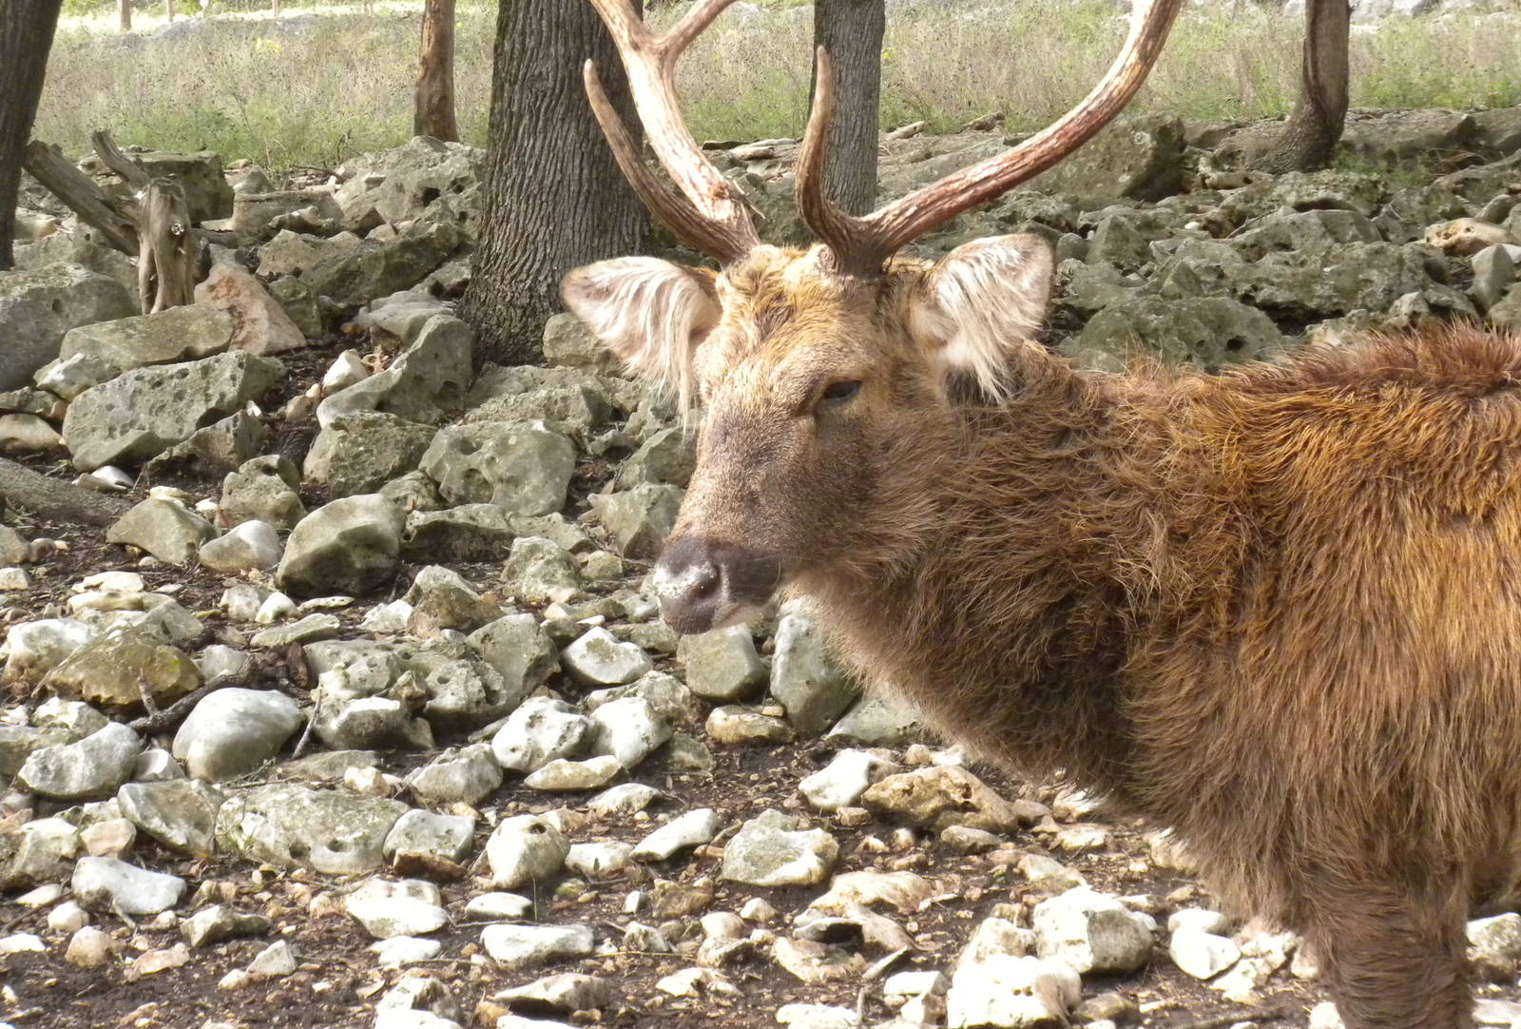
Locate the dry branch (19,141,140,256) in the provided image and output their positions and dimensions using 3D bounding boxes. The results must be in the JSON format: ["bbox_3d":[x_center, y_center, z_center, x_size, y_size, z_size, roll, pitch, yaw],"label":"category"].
[{"bbox_3d":[-1.893,-0.884,14.600,0.440,0.100,0.100,42,0,-12],"label":"dry branch"}]

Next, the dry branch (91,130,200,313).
[{"bbox_3d":[-1.705,-0.812,14.500,0.300,0.500,0.240,0,6,0],"label":"dry branch"}]

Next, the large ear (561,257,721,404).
[{"bbox_3d":[-0.123,-0.191,5.400,0.160,0.150,0.080,2,6,21],"label":"large ear"}]

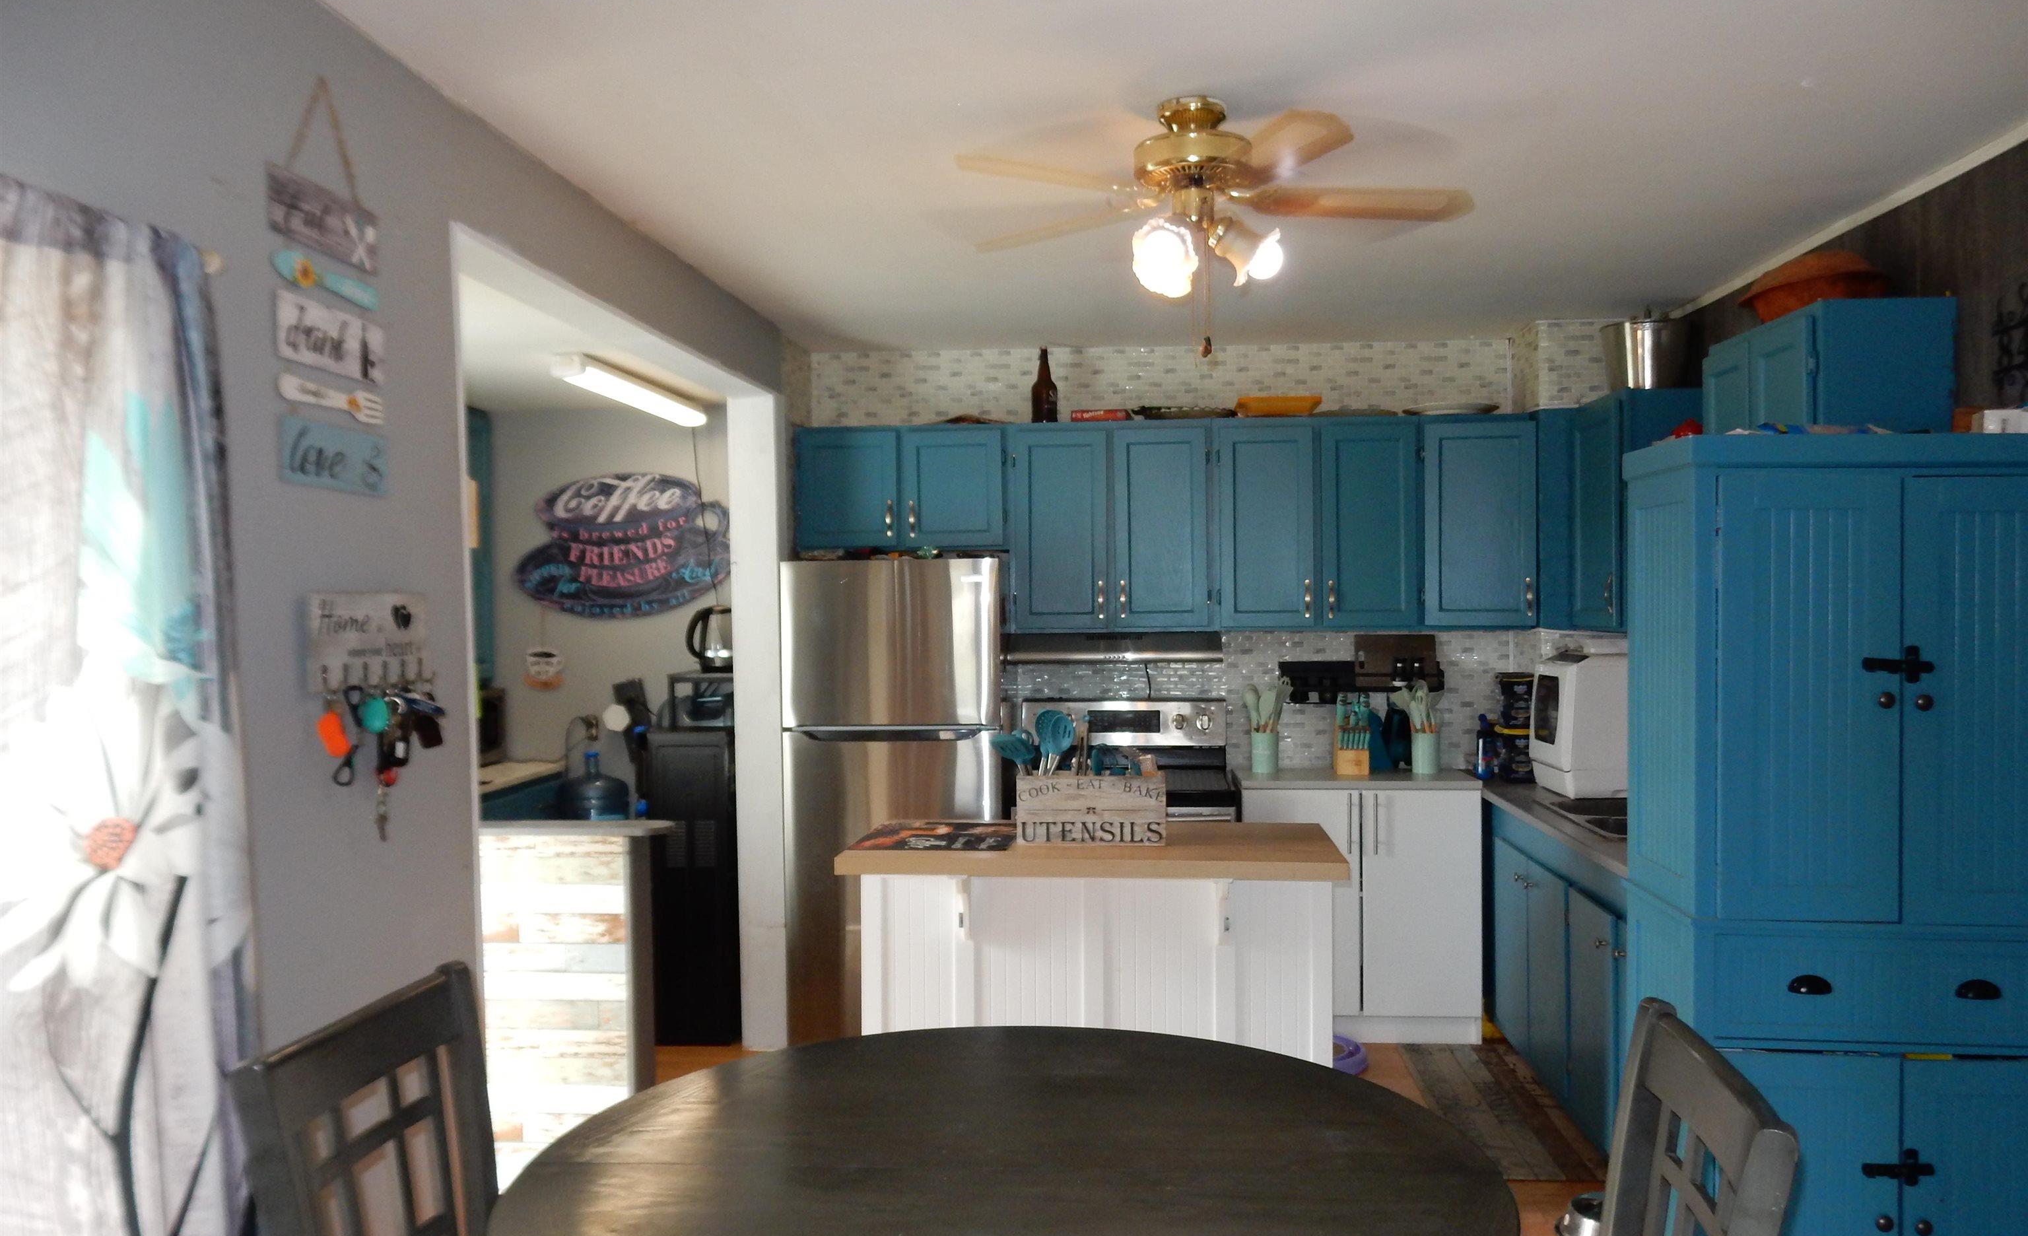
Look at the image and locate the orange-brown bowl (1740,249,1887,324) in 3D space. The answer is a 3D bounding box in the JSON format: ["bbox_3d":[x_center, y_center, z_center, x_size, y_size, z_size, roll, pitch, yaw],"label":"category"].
[{"bbox_3d":[1.966,-0.807,3.594,0.307,0.183,0.362,-1,1,5],"label":"orange-brown bowl"}]

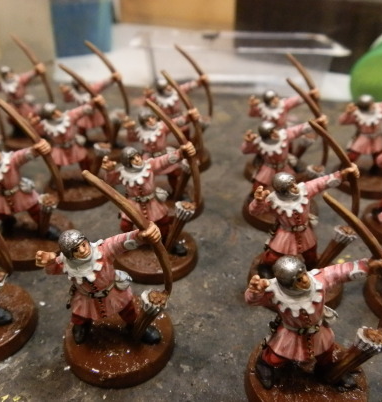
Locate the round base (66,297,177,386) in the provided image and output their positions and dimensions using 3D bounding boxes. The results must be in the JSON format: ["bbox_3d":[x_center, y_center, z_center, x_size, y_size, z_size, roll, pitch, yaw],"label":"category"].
[{"bbox_3d":[-0.016,0.030,0.098,0.025,0.004,0.025,0,32,0],"label":"round base"}]

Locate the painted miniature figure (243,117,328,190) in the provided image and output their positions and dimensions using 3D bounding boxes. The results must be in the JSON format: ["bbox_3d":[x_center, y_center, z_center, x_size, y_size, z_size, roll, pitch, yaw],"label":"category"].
[{"bbox_3d":[0.028,-0.011,0.132,0.025,0.030,0.013,-3,32,-3],"label":"painted miniature figure"}]

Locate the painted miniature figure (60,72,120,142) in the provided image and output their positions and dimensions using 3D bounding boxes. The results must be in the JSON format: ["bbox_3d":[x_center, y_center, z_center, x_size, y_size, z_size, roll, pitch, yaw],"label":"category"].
[{"bbox_3d":[-0.037,-0.032,0.166,0.025,0.030,0.013,-6,32,-8],"label":"painted miniature figure"}]

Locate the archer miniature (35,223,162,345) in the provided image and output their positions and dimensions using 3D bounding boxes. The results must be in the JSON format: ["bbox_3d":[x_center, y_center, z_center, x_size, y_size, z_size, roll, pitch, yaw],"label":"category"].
[{"bbox_3d":[-0.018,0.017,0.088,0.024,0.032,0.013,2,30,0],"label":"archer miniature"}]

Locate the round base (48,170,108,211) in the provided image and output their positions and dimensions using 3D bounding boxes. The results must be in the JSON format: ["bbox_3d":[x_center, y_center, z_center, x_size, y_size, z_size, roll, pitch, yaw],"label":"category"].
[{"bbox_3d":[-0.040,-0.004,0.157,0.025,0.004,0.025,1,30,-1],"label":"round base"}]

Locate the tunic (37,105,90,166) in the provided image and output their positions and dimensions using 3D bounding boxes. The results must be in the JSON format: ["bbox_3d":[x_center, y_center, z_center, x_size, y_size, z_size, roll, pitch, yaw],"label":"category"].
[{"bbox_3d":[-0.041,-0.021,0.144,0.019,0.022,0.010,-7,33,-10],"label":"tunic"}]

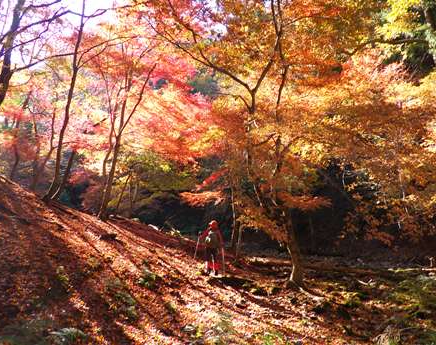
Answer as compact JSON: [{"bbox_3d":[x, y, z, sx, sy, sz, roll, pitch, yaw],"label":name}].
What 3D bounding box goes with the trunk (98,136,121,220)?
[{"bbox_3d":[-4.520,0.250,15.500,0.870,3.460,0.600,0,-2,0],"label":"trunk"}]

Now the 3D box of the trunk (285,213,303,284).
[{"bbox_3d":[2.273,2.288,11.200,0.510,2.260,0.420,0,-2,0],"label":"trunk"}]

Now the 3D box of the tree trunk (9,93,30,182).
[{"bbox_3d":[-10.136,-1.838,19.000,1.070,4.450,0.700,0,-2,0],"label":"tree trunk"}]

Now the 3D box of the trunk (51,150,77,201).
[{"bbox_3d":[-6.145,0.080,14.800,0.980,2.050,0.600,0,-2,0],"label":"trunk"}]

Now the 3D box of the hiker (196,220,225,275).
[{"bbox_3d":[-0.234,2.338,11.600,0.830,1.670,0.620,0,-2,6],"label":"hiker"}]

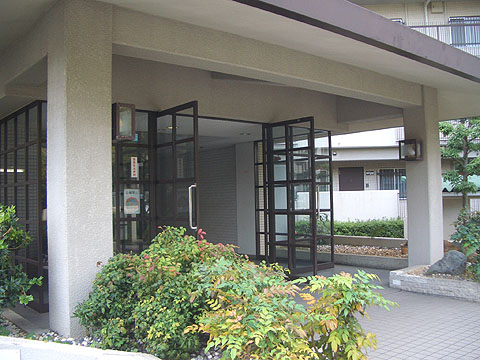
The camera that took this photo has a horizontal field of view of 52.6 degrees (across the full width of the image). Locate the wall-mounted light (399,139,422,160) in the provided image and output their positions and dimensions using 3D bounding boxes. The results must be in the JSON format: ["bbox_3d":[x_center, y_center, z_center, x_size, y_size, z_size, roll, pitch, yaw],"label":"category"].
[{"bbox_3d":[2.611,-0.443,7.377,0.208,0.310,0.281,0,-2,-40],"label":"wall-mounted light"}]

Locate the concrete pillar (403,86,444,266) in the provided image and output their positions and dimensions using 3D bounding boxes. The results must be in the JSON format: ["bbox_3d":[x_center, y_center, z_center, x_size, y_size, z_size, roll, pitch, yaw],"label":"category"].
[{"bbox_3d":[2.862,-0.007,7.560,0.418,2.788,0.367,0,-2,-40],"label":"concrete pillar"}]

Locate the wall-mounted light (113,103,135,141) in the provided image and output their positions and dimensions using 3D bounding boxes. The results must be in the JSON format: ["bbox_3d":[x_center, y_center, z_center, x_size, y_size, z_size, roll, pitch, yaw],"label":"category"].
[{"bbox_3d":[-1.086,-0.507,4.336,0.216,0.317,0.275,0,-2,-40],"label":"wall-mounted light"}]

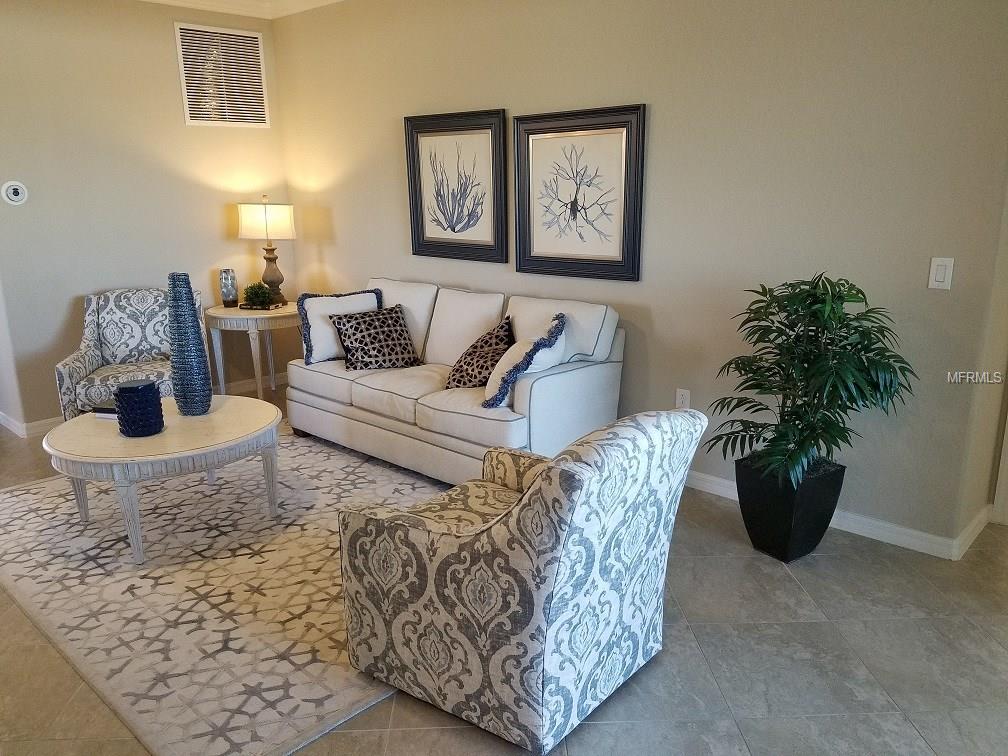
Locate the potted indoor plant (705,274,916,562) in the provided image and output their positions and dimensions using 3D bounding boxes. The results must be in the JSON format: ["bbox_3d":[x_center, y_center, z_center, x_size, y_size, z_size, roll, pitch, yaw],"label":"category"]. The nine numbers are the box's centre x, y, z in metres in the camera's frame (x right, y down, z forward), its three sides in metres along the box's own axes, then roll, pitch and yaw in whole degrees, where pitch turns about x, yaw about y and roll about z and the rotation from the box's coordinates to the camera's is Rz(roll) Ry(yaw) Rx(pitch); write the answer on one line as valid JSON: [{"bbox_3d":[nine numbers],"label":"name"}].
[{"bbox_3d":[1.230,0.174,3.120,0.770,1.204,0.724,12,19,42],"label":"potted indoor plant"}]

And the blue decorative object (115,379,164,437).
[{"bbox_3d":[-1.665,0.138,3.461,0.185,0.217,0.185,12,19,42],"label":"blue decorative object"}]

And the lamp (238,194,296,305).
[{"bbox_3d":[-1.784,-0.966,5.728,0.288,0.821,0.288,6,16,27],"label":"lamp"}]

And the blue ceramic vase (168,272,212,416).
[{"bbox_3d":[-1.544,-0.162,3.687,0.182,0.687,0.182,12,19,42],"label":"blue ceramic vase"}]

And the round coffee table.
[{"bbox_3d":[-1.552,0.449,3.572,1.005,0.480,1.005,-1,15,0],"label":"round coffee table"}]

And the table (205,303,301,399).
[{"bbox_3d":[-1.736,-0.149,5.438,0.715,0.691,0.715,12,20,40],"label":"table"}]

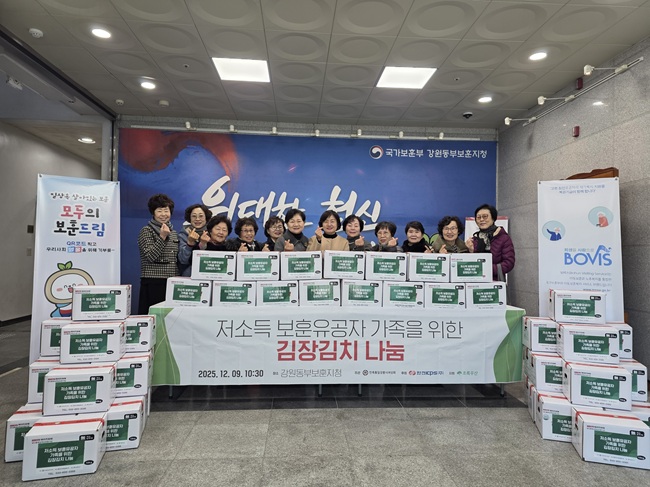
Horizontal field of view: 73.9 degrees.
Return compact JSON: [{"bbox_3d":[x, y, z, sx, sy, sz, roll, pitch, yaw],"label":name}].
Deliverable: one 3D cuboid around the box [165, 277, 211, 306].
[{"bbox_3d":[-1.107,0.414,3.610,0.342,0.222,0.250,1,-1,-3],"label":"box"}]

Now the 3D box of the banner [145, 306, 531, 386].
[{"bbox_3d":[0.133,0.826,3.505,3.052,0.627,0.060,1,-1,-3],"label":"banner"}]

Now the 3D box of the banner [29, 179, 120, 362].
[{"bbox_3d":[-1.957,0.323,3.431,0.600,1.800,0.050,2,-13,-31],"label":"banner"}]

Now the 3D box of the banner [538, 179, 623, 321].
[{"bbox_3d":[2.070,0.362,3.498,0.600,1.800,0.050,1,-7,17],"label":"banner"}]

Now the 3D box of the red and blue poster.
[{"bbox_3d":[-0.224,-0.245,6.485,5.730,2.800,0.040,1,-1,-3],"label":"red and blue poster"}]

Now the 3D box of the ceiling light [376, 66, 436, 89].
[{"bbox_3d":[0.905,-1.858,4.851,0.585,0.040,0.585,1,-1,-3],"label":"ceiling light"}]

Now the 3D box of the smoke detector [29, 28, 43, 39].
[{"bbox_3d":[-2.653,-1.926,3.960,0.105,0.045,0.105,1,-1,-4],"label":"smoke detector"}]

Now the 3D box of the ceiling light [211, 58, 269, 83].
[{"bbox_3d":[-0.894,-1.891,4.725,0.585,0.040,0.585,1,-1,-3],"label":"ceiling light"}]

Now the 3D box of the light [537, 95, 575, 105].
[{"bbox_3d":[2.611,-1.638,4.875,0.360,0.100,0.110,1,-1,-3],"label":"light"}]

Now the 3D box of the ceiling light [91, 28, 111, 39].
[{"bbox_3d":[-2.053,-1.924,3.960,0.170,0.040,0.170,1,-1,-3],"label":"ceiling light"}]

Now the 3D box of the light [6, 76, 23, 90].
[{"bbox_3d":[-3.561,-1.838,4.972,0.090,0.100,0.220,1,-1,-3],"label":"light"}]

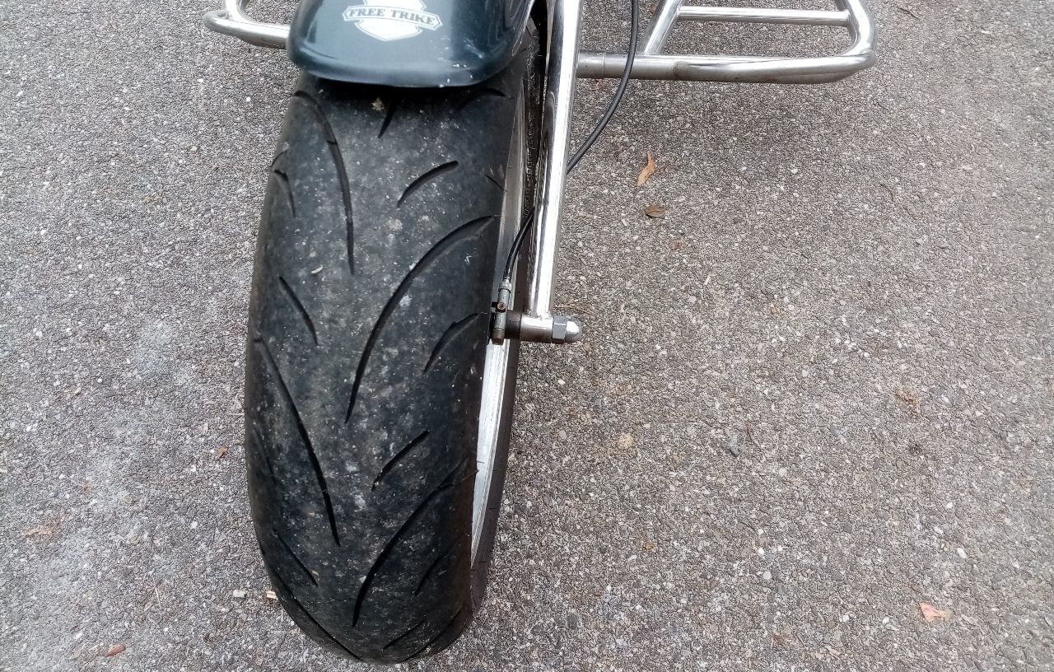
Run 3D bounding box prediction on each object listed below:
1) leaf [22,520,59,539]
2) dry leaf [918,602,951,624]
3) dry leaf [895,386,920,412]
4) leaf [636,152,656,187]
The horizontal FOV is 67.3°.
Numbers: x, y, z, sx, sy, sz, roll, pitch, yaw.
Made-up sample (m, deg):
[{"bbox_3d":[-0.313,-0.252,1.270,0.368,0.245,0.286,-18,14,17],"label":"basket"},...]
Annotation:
[{"bbox_3d":[-0.587,0.236,0.956,0.043,0.006,0.016,-19,61,-13],"label":"leaf"},{"bbox_3d":[0.482,0.326,0.933,0.034,0.009,0.024,1,58,-2],"label":"dry leaf"},{"bbox_3d":[0.520,0.086,1.085,0.037,0.007,0.030,25,61,13],"label":"dry leaf"},{"bbox_3d":[0.199,-0.272,1.297,0.023,0.010,0.077,16,59,8],"label":"leaf"}]

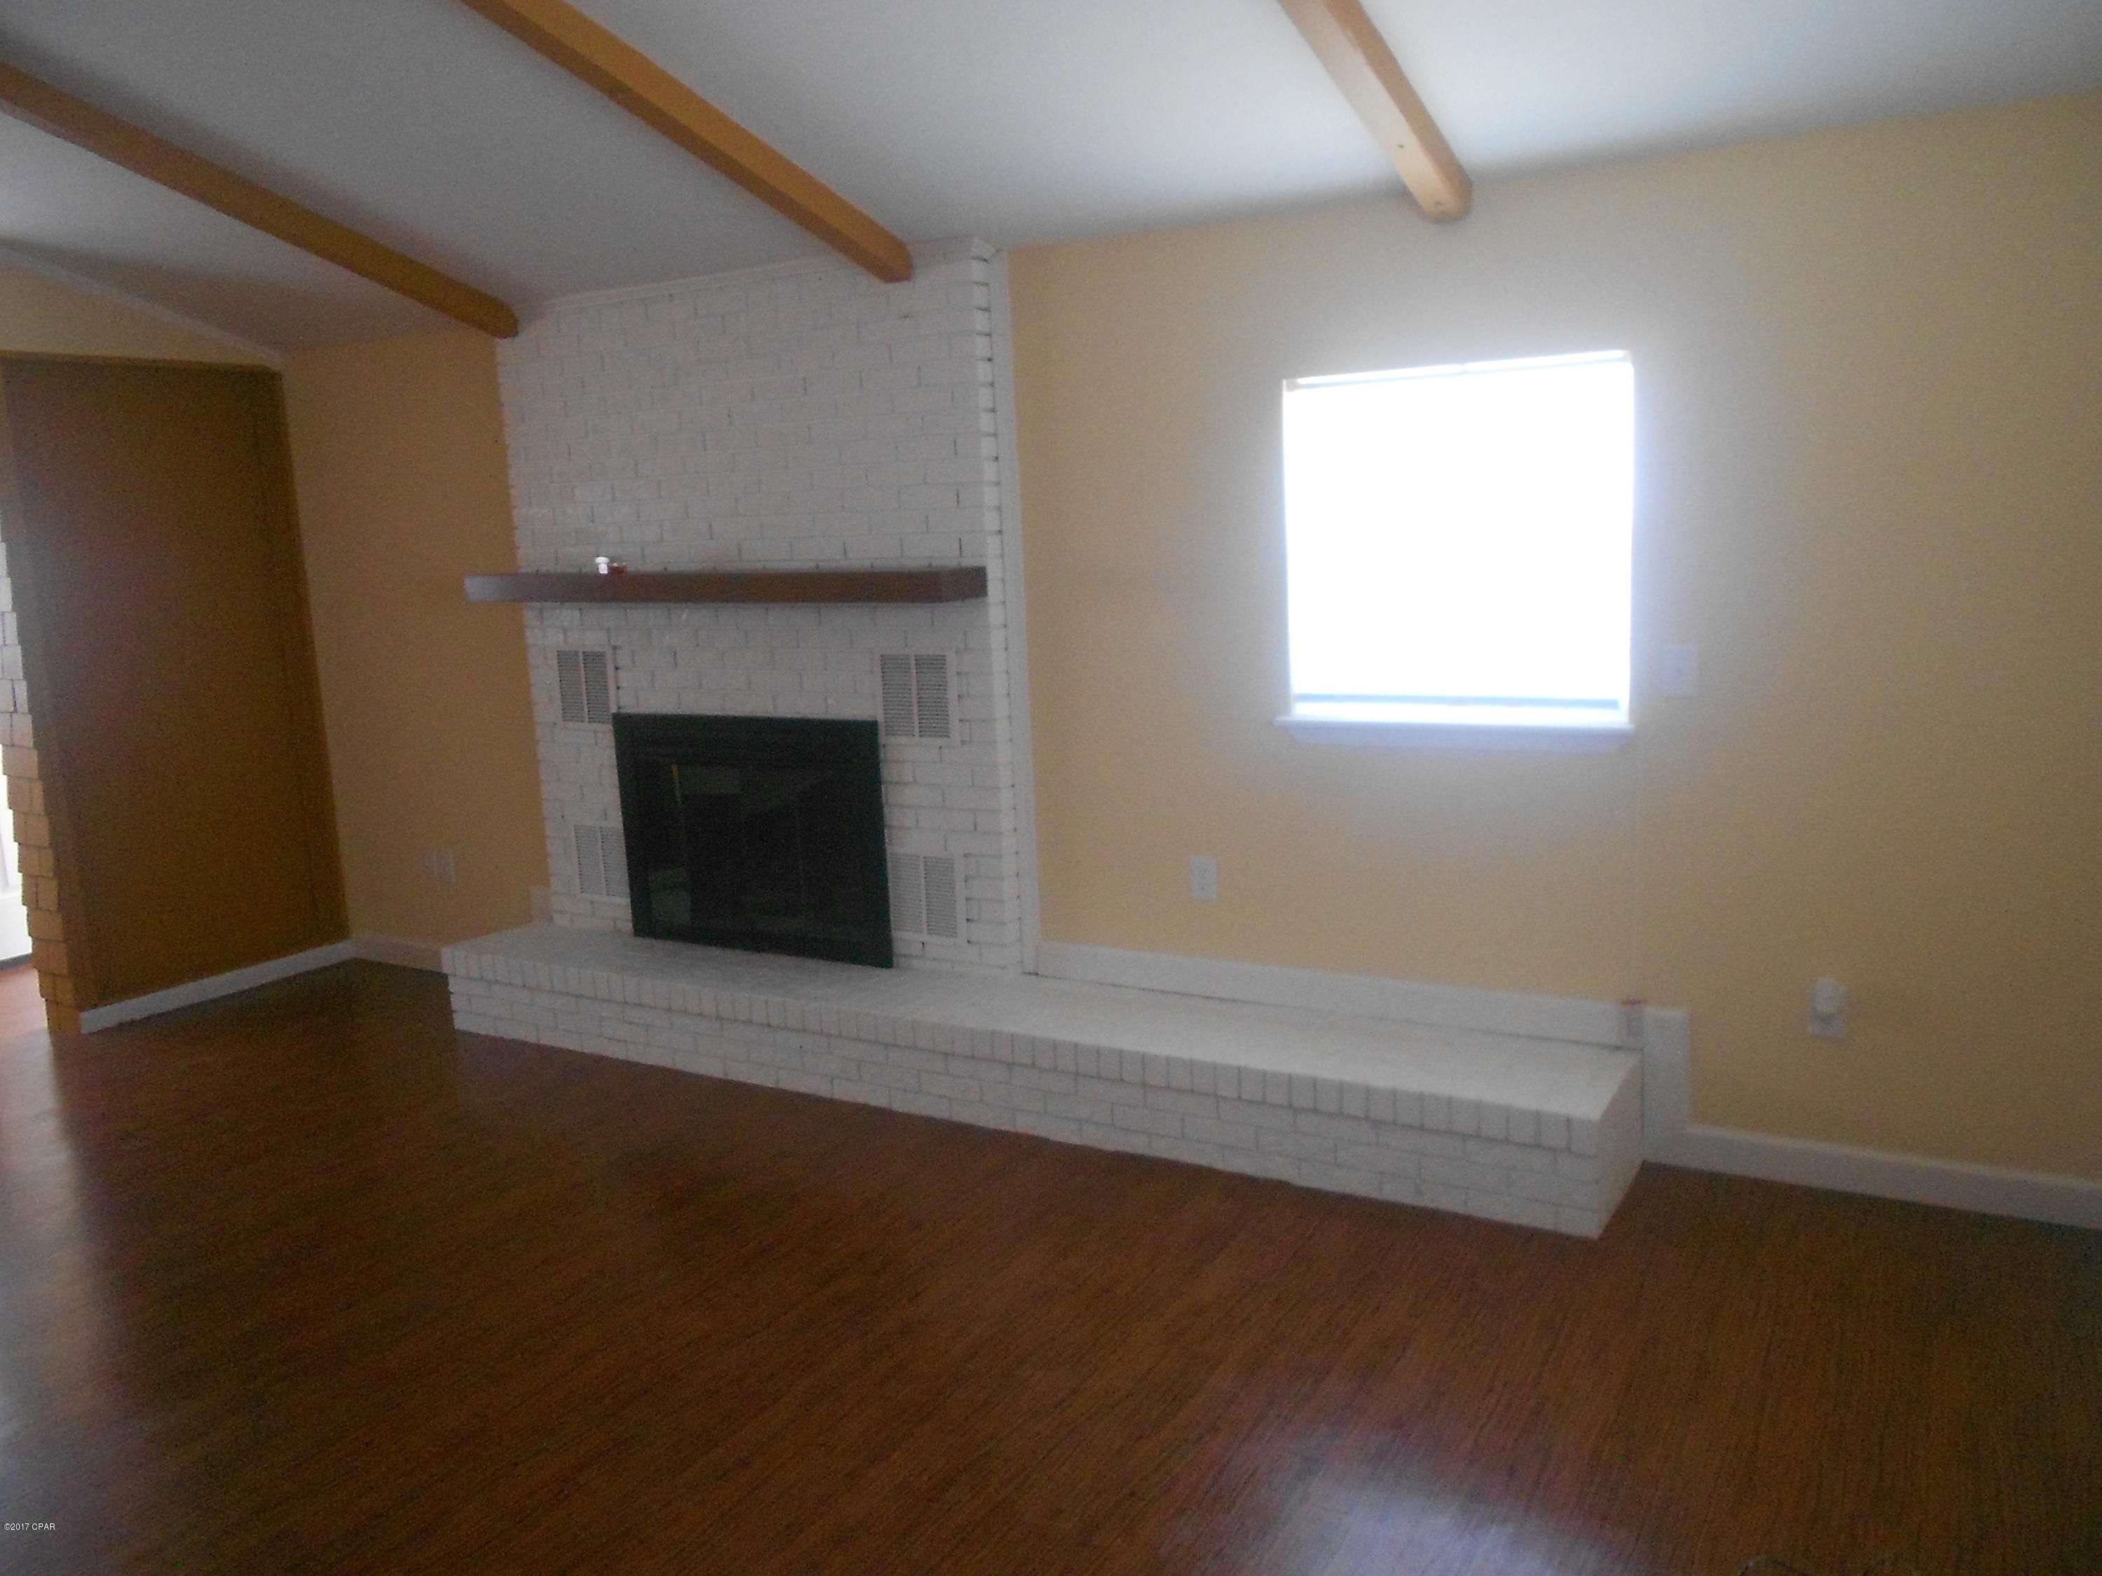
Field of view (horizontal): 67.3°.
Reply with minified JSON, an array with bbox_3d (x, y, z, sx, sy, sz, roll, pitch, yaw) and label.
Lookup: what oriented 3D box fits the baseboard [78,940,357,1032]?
[{"bbox_3d":[-3.145,0.742,6.007,0.016,0.082,1.049,4,11,34],"label":"baseboard"}]

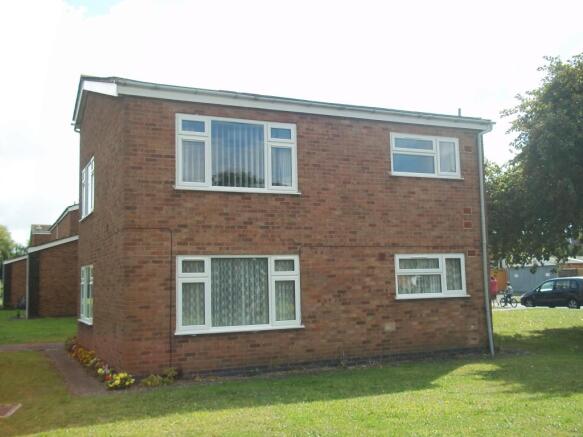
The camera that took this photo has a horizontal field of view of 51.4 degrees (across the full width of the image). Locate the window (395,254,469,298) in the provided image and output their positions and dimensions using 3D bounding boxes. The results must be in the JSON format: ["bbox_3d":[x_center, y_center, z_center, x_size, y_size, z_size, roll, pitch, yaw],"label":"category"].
[{"bbox_3d":[2.961,1.222,12.853,1.799,0.927,0.100,1,-6,-24],"label":"window"}]

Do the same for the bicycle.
[{"bbox_3d":[11.110,4.163,31.037,1.200,0.800,0.480,-5,-7,37],"label":"bicycle"}]

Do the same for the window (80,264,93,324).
[{"bbox_3d":[-5.280,1.911,15.608,0.100,1.395,2.529,1,-6,-24],"label":"window"}]

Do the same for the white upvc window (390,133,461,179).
[{"bbox_3d":[2.898,-1.335,13.084,1.794,0.900,0.100,1,-6,-24],"label":"white upvc window"}]

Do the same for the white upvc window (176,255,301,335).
[{"bbox_3d":[-0.933,1.358,11.111,2.381,1.355,0.100,1,-6,-24],"label":"white upvc window"}]

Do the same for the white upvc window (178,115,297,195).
[{"bbox_3d":[-0.984,-1.183,11.345,2.380,1.355,0.100,1,-6,-24],"label":"white upvc window"}]

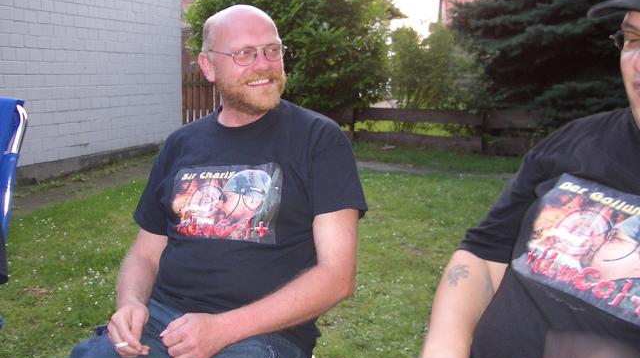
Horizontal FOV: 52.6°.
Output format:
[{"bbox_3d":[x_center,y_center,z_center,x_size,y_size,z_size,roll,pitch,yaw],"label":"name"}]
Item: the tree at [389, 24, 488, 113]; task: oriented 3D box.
[{"bbox_3d":[1.830,-1.520,10.000,1.500,1.750,1.350,2,9,10],"label":"tree"}]

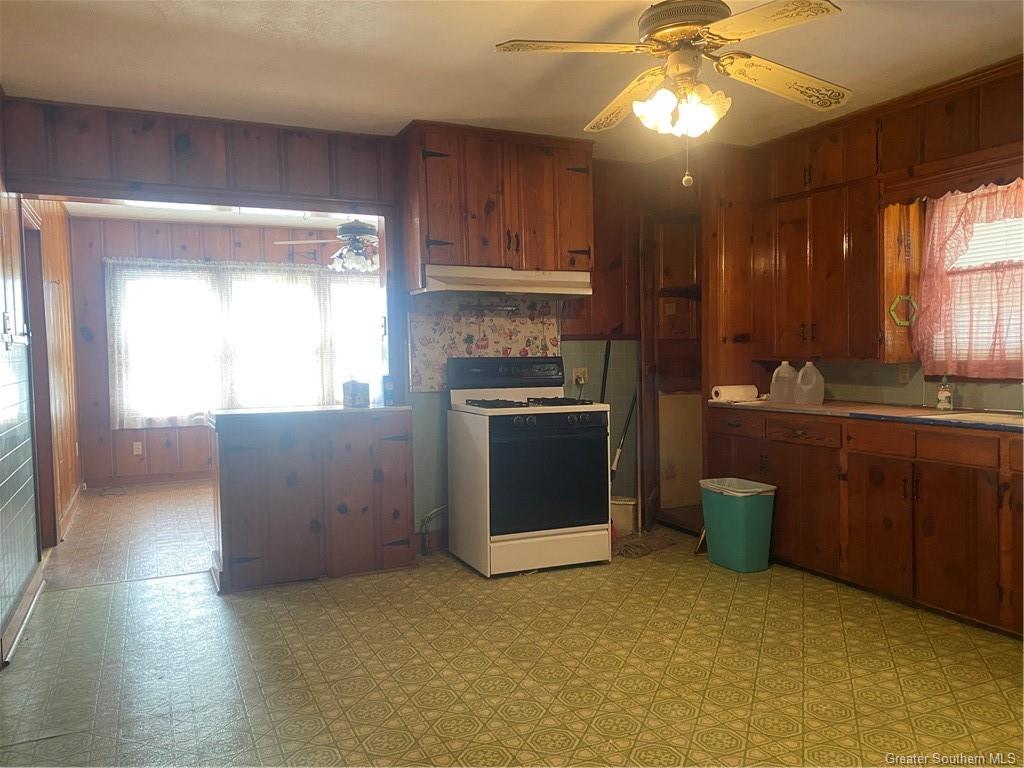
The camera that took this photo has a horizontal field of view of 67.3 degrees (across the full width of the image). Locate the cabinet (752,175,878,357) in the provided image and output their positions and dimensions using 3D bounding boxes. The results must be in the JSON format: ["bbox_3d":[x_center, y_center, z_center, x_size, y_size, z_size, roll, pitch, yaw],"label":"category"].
[{"bbox_3d":[1.938,-0.653,4.685,0.293,1.014,0.998,-2,3,-25],"label":"cabinet"}]

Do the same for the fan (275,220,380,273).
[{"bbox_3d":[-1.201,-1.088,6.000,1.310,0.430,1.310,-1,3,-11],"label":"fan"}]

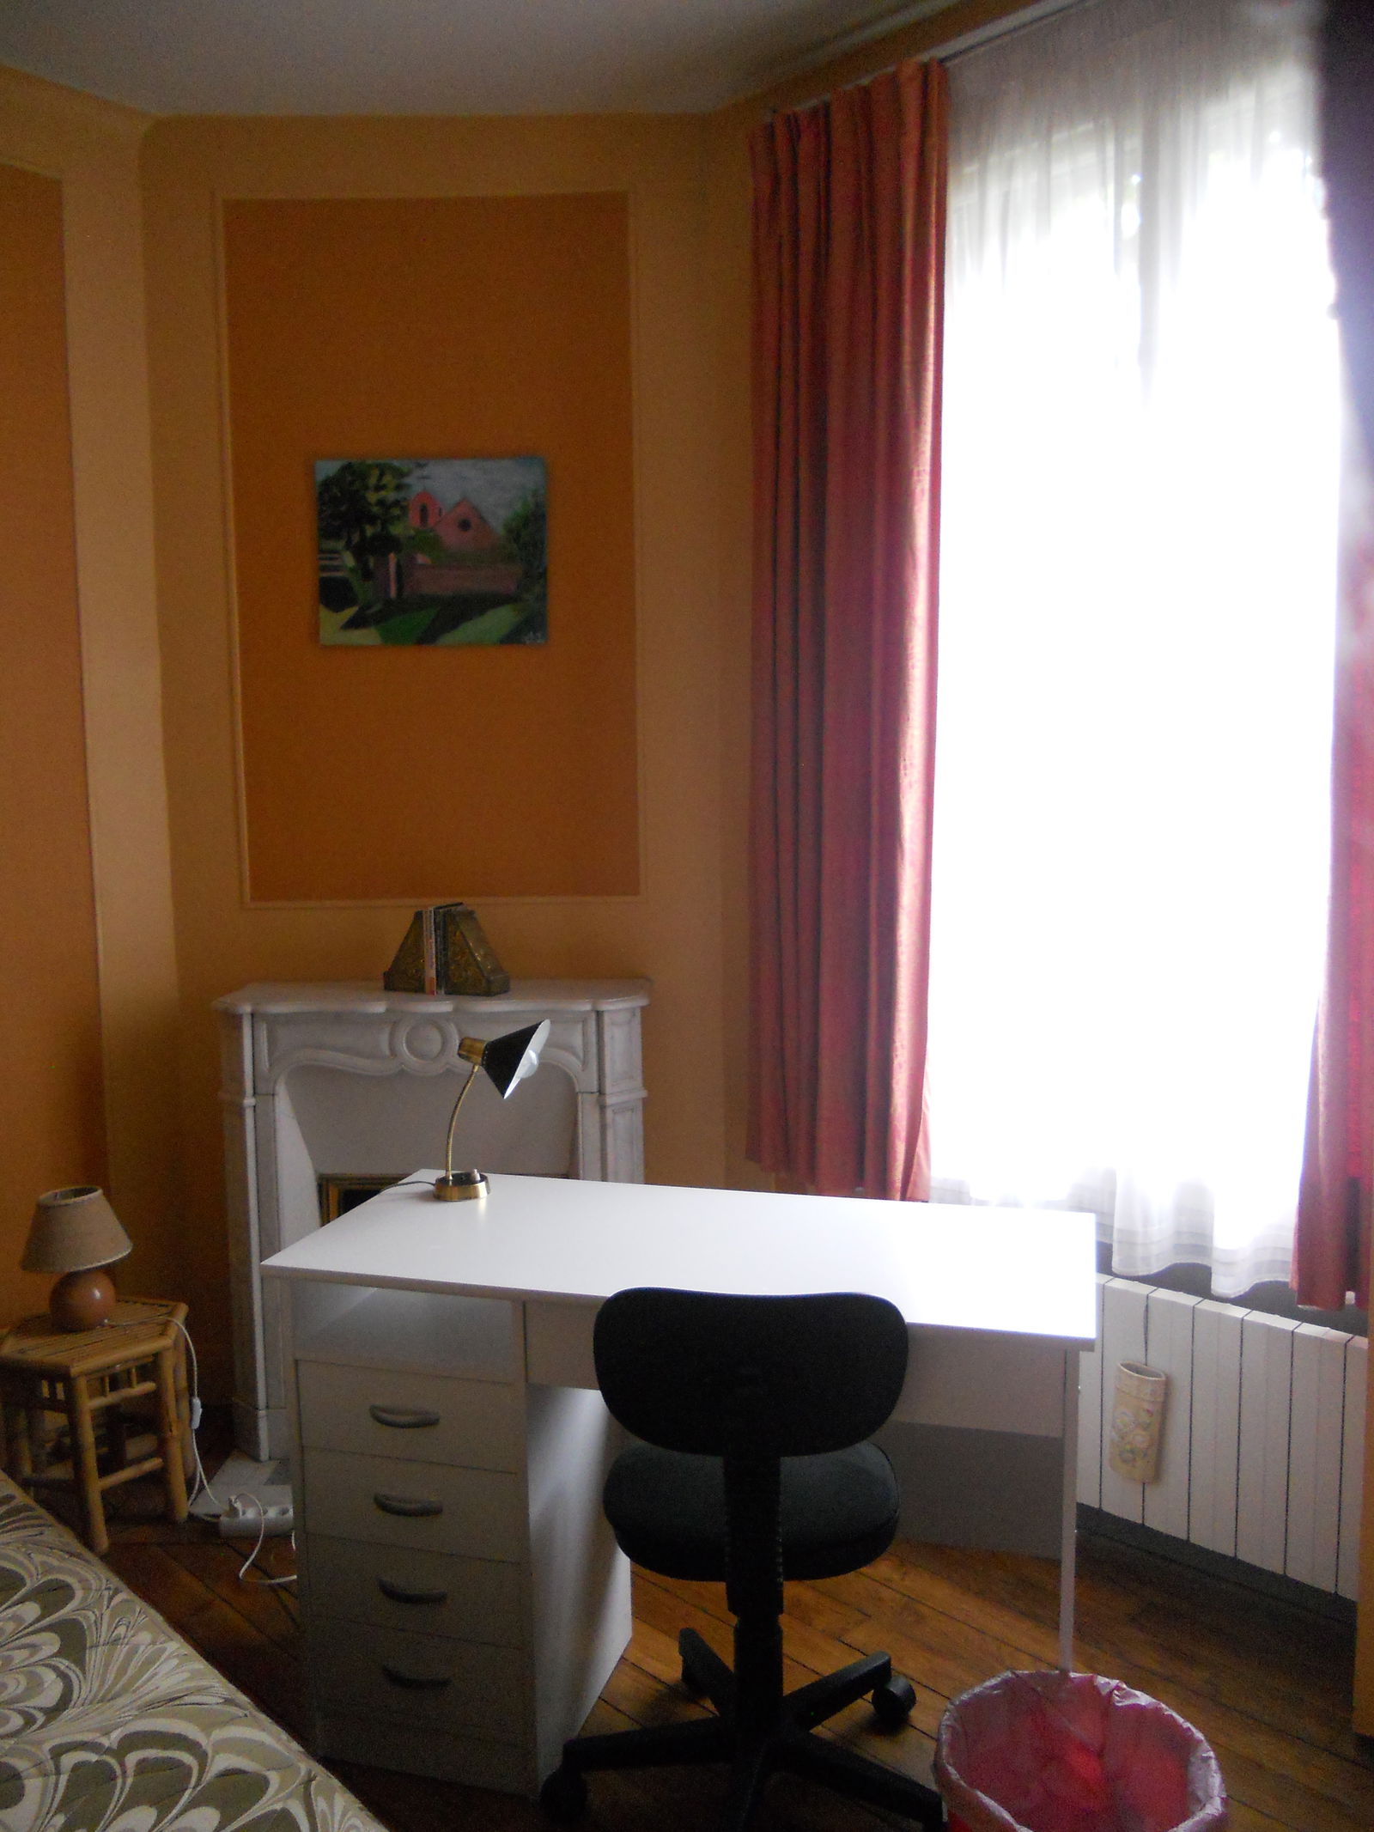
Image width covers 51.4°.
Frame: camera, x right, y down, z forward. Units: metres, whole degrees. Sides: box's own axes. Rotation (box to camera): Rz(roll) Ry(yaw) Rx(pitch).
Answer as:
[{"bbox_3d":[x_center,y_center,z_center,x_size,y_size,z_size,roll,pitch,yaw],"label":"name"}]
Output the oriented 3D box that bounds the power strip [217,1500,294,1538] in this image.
[{"bbox_3d":[-0.807,1.168,2.778,0.182,0.041,0.056,-1,6,-3],"label":"power strip"}]

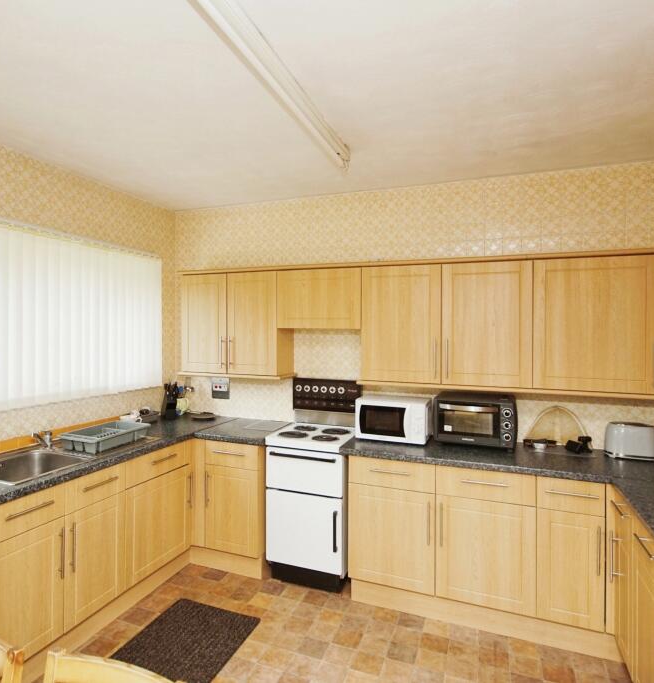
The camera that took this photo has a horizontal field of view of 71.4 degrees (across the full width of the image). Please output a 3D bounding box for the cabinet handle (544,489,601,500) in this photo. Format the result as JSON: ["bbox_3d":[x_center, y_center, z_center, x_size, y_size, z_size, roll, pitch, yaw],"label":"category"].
[{"bbox_3d":[1.204,0.747,2.237,0.230,0.013,0.035,1,1,21],"label":"cabinet handle"}]

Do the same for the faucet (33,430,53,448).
[{"bbox_3d":[-1.599,0.563,2.578,0.055,0.115,0.170,0,1,-9],"label":"faucet"}]

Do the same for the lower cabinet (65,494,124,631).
[{"bbox_3d":[-1.428,1.098,2.434,0.545,0.562,0.392,1,1,21],"label":"lower cabinet"}]

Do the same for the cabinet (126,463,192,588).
[{"bbox_3d":[-1.270,1.091,2.861,0.560,0.560,0.550,1,1,21],"label":"cabinet"}]

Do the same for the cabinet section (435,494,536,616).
[{"bbox_3d":[0.929,1.115,2.670,0.504,0.564,0.570,1,1,21],"label":"cabinet section"}]

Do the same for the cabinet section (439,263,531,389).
[{"bbox_3d":[0.978,-0.099,2.793,0.497,0.721,0.320,1,1,21],"label":"cabinet section"}]

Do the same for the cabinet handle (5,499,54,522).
[{"bbox_3d":[-1.286,0.729,1.966,0.035,0.013,0.220,1,1,21],"label":"cabinet handle"}]

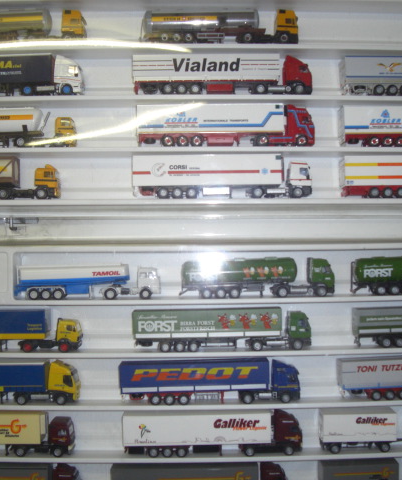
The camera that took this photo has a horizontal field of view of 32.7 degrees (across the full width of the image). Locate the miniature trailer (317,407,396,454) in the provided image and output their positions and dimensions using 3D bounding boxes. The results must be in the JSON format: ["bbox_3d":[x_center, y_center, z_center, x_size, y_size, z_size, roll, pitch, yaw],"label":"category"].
[{"bbox_3d":[0.168,0.204,0.737,0.079,0.043,0.030,0,-2,0],"label":"miniature trailer"}]

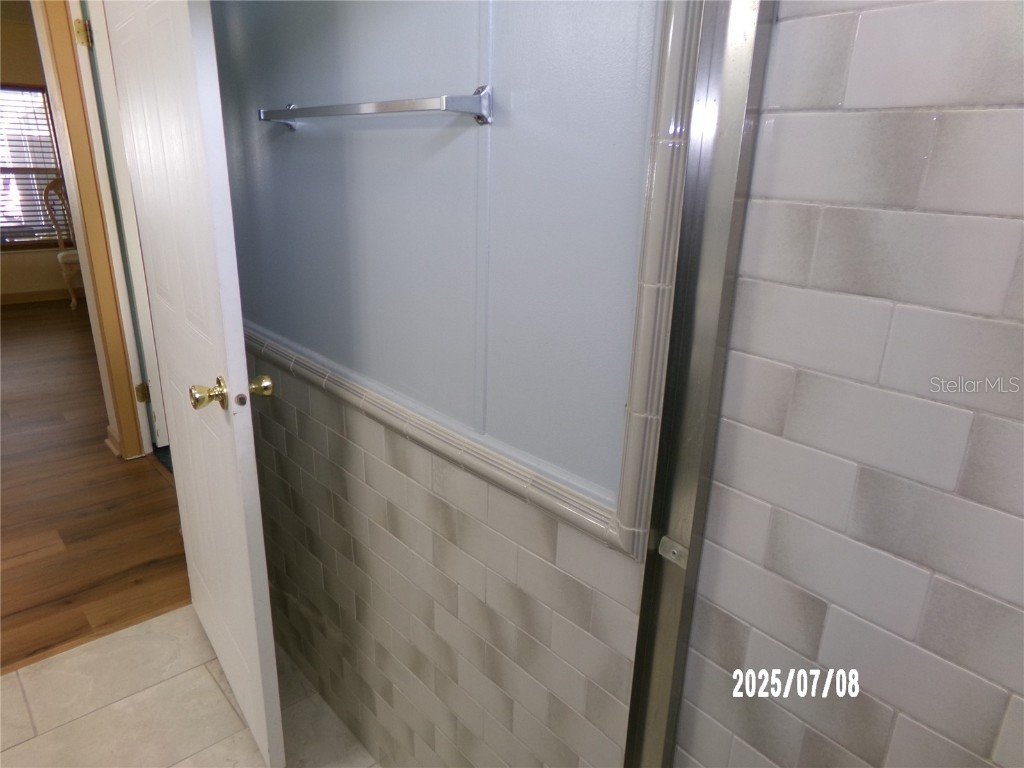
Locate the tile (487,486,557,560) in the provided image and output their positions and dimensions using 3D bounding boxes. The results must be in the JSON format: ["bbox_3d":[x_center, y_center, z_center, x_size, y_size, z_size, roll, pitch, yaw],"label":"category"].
[{"bbox_3d":[0.017,0.216,1.100,0.009,0.076,0.153,-15,24,-39],"label":"tile"}]

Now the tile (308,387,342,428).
[{"bbox_3d":[-0.403,0.058,1.560,0.009,0.076,0.152,-15,25,-40],"label":"tile"}]

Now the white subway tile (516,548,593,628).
[{"bbox_3d":[0.064,0.307,1.072,0.009,0.076,0.153,-15,24,-39],"label":"white subway tile"}]

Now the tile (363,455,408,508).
[{"bbox_3d":[-0.246,0.190,1.405,0.009,0.076,0.153,-15,24,-39],"label":"tile"}]

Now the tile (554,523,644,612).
[{"bbox_3d":[0.123,0.257,1.006,0.009,0.076,0.152,-15,25,-40],"label":"tile"}]

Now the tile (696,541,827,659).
[{"bbox_3d":[0.274,0.237,0.784,0.009,0.076,0.153,-14,24,-37],"label":"tile"}]

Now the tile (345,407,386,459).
[{"bbox_3d":[-0.294,0.099,1.432,0.009,0.076,0.153,-15,24,-39],"label":"tile"}]

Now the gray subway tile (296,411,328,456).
[{"bbox_3d":[-0.454,0.112,1.626,0.009,0.076,0.153,-15,24,-39],"label":"gray subway tile"}]

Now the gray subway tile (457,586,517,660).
[{"bbox_3d":[-0.042,0.417,1.249,0.009,0.076,0.152,-15,25,-40],"label":"gray subway tile"}]

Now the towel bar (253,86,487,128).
[{"bbox_3d":[-0.269,-0.459,1.196,0.068,0.052,0.648,-15,24,-40],"label":"towel bar"}]

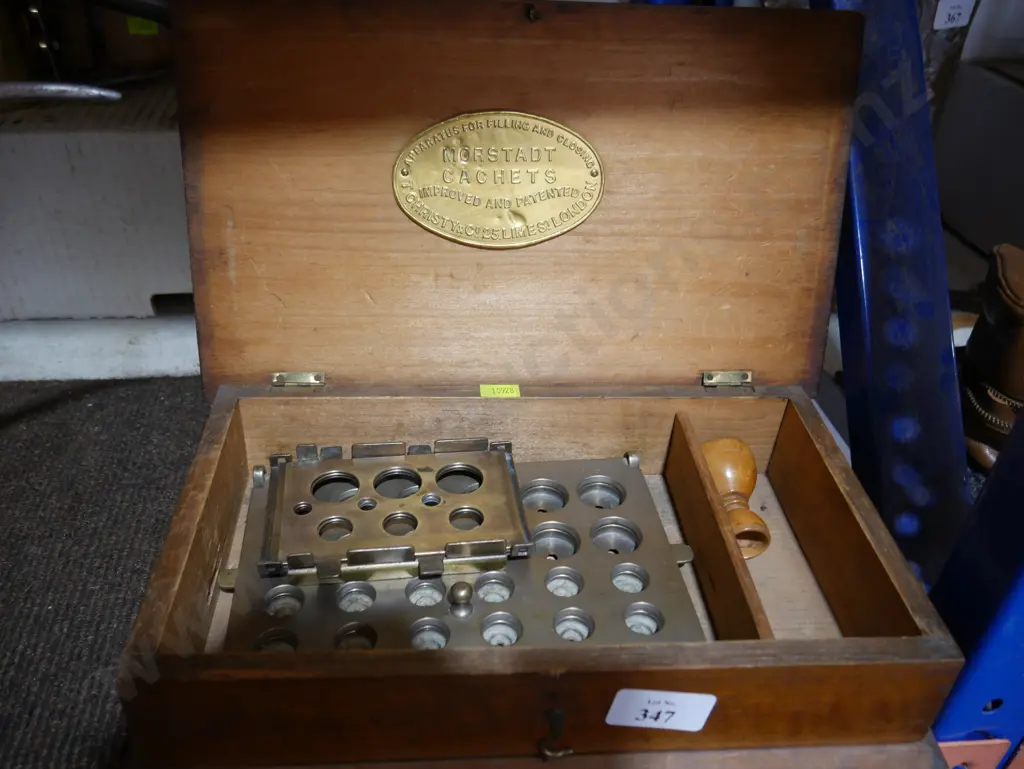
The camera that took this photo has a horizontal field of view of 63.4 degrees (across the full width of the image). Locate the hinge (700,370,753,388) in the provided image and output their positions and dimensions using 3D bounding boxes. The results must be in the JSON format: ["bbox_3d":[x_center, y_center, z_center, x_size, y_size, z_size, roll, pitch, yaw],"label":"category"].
[{"bbox_3d":[0.123,-0.003,0.470,0.029,0.009,0.004,0,14,-4],"label":"hinge"}]

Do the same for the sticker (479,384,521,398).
[{"bbox_3d":[-0.007,0.004,0.476,0.022,0.001,0.012,0,35,-4],"label":"sticker"}]

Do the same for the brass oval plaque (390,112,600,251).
[{"bbox_3d":[-0.007,-0.108,0.435,0.112,0.070,0.003,0,14,-4],"label":"brass oval plaque"}]

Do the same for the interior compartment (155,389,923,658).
[{"bbox_3d":[0.009,0.080,0.419,0.313,0.057,0.167,0,35,-4],"label":"interior compartment"}]

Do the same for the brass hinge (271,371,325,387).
[{"bbox_3d":[-0.117,-0.002,0.454,0.029,0.009,0.004,0,14,-4],"label":"brass hinge"}]

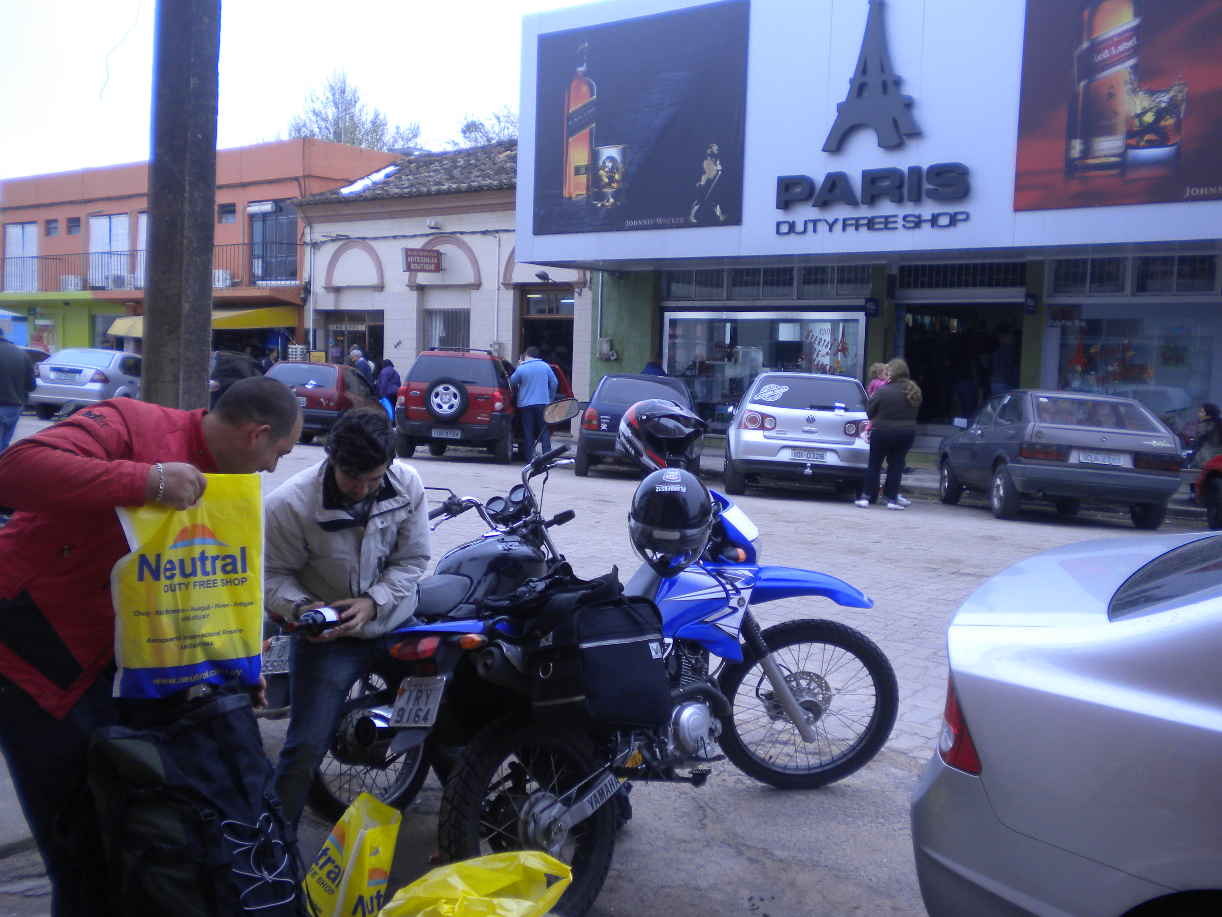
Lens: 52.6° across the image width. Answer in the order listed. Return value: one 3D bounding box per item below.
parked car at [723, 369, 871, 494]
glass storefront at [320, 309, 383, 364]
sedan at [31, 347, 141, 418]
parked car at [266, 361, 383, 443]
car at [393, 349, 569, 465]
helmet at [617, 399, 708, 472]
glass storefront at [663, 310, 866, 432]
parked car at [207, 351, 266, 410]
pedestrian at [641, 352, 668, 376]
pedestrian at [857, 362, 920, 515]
[{"bbox_3d":[2.312,-0.274,15.340,1.735,1.457,4.200,4,1,5],"label":"parked car"},{"bbox_3d":[-5.991,-2.108,28.256,2.342,2.538,0.300,5,6,38],"label":"glass storefront"},{"bbox_3d":[-10.702,-1.523,26.166,1.690,1.470,4.200,3,2,-4],"label":"sedan"},{"bbox_3d":[-4.967,-0.947,21.882,1.650,1.420,3.820,3,2,1],"label":"parked car"},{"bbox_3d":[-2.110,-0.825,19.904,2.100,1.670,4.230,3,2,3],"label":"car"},{"bbox_3d":[0.195,-0.078,4.720,0.350,0.265,0.250,32,19,28],"label":"helmet"},{"bbox_3d":[2.573,-1.465,21.440,4.053,2.160,0.200,5,6,38],"label":"glass storefront"},{"bbox_3d":[-7.769,-1.261,24.016,1.680,1.490,3.900,3,2,4],"label":"parked car"},{"bbox_3d":[0.817,-1.087,23.068,0.340,1.760,0.500,-3,6,-45],"label":"pedestrian"},{"bbox_3d":[3.039,-0.281,13.396,0.530,1.609,0.450,-2,5,-37],"label":"pedestrian"}]

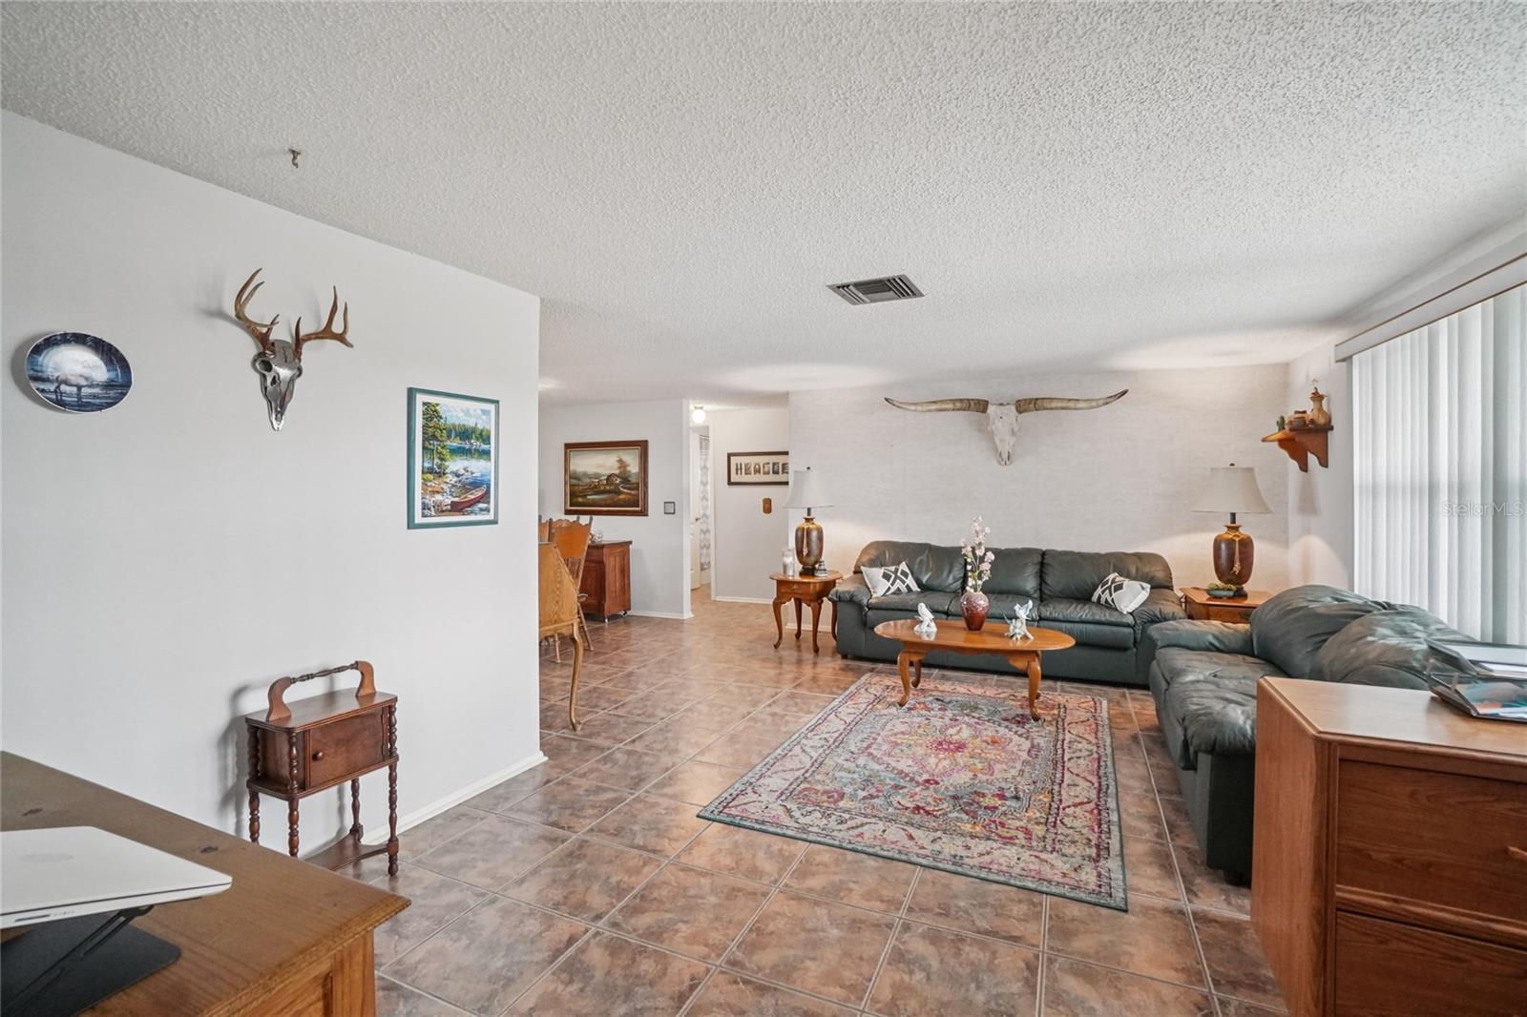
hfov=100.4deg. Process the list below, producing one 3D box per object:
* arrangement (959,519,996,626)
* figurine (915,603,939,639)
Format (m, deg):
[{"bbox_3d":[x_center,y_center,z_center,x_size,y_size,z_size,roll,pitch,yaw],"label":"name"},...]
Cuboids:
[{"bbox_3d":[1.447,0.432,4.348,0.235,0.770,0.216,0,1,24],"label":"arrangement"},{"bbox_3d":[1.092,0.723,4.270,0.147,0.206,0.118,-1,2,-28],"label":"figurine"}]

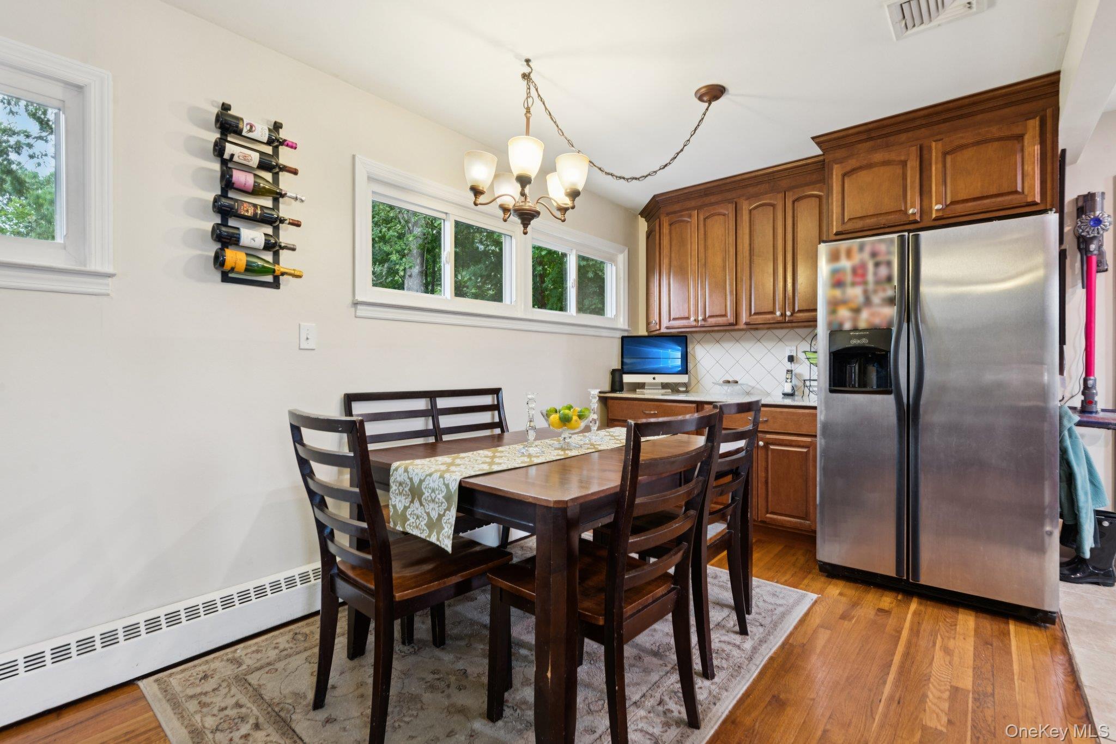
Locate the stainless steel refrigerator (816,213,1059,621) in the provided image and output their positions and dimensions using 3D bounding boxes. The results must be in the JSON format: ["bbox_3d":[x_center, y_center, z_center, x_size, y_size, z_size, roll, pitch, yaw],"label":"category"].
[{"bbox_3d":[1.967,0.206,2.622,0.902,1.749,0.860,0,0,41],"label":"stainless steel refrigerator"}]

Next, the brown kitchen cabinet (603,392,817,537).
[{"bbox_3d":[1.169,0.612,3.670,1.573,0.827,0.611,0,0,41],"label":"brown kitchen cabinet"}]

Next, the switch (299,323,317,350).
[{"bbox_3d":[-1.127,-0.159,2.243,0.018,0.116,0.070,0,0,41],"label":"switch"}]

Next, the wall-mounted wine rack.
[{"bbox_3d":[-1.229,-0.703,2.042,0.120,0.696,0.302,0,0,41],"label":"wall-mounted wine rack"}]

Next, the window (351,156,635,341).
[{"bbox_3d":[-0.197,-0.670,3.348,0.100,0.781,2.466,0,0,41],"label":"window"}]

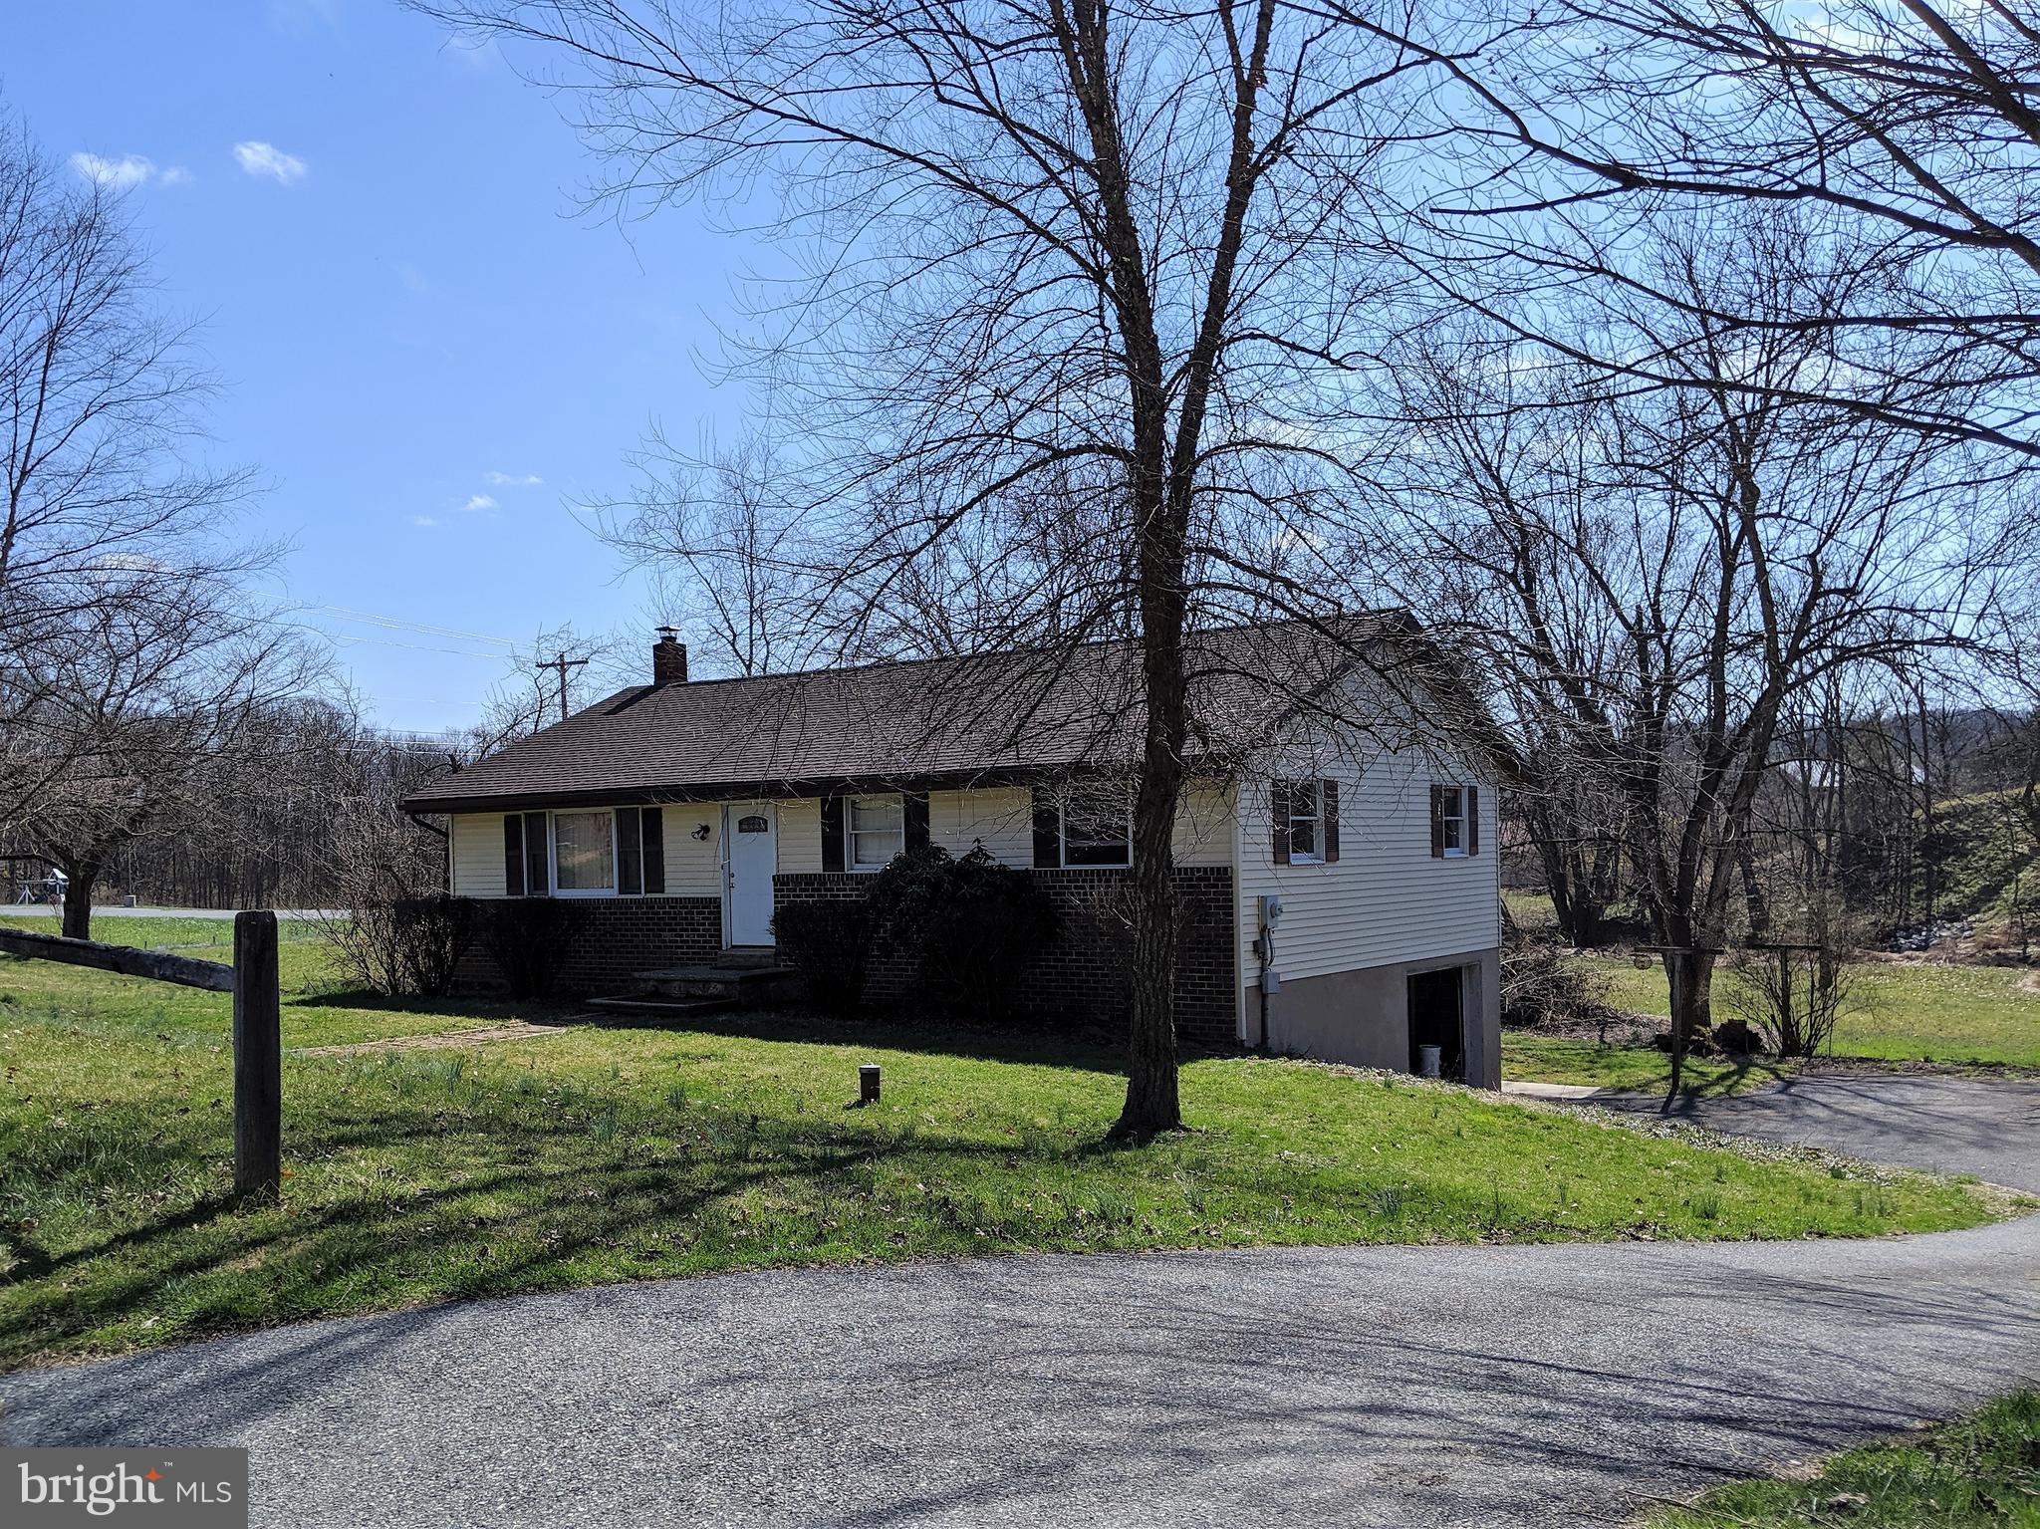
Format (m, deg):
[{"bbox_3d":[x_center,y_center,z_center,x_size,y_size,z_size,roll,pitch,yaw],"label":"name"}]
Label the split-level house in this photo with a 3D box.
[{"bbox_3d":[-1.205,1.530,25.833,16.020,7.210,9.130,-3,-4,37],"label":"split-level house"}]

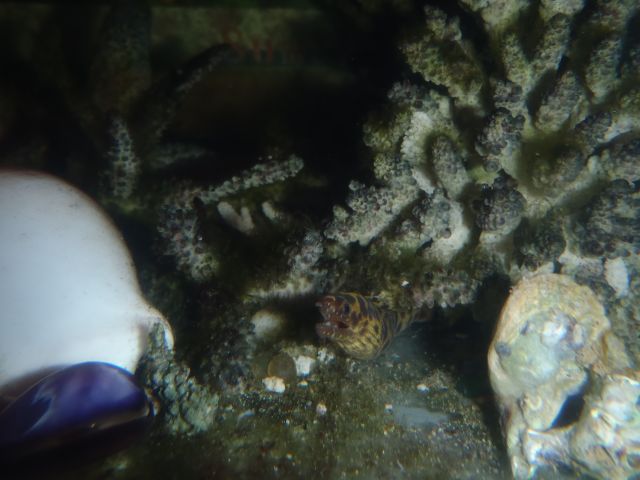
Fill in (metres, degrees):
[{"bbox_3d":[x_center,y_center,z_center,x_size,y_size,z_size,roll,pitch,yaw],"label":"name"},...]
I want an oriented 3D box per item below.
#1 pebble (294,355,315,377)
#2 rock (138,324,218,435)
[{"bbox_3d":[-0.016,0.130,0.535,0.020,0.019,0.017,0,25,0],"label":"pebble"},{"bbox_3d":[-0.127,0.125,0.465,0.068,0.080,0.060,0,25,0],"label":"rock"}]

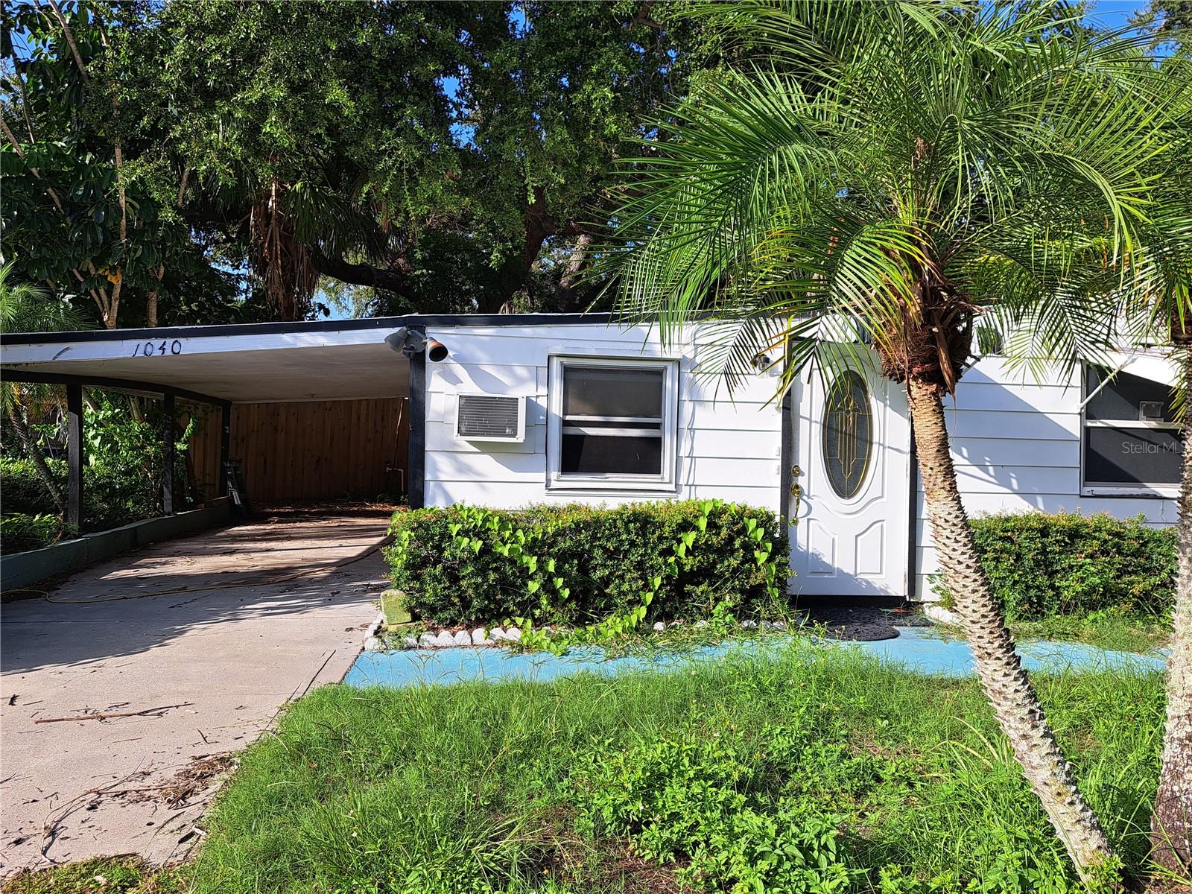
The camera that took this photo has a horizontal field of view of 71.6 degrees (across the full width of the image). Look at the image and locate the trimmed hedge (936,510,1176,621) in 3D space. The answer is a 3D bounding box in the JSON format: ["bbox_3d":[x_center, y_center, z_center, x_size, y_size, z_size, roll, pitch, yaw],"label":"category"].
[{"bbox_3d":[3.540,0.875,6.240,1.750,0.740,0.640,1,0,-7],"label":"trimmed hedge"}]

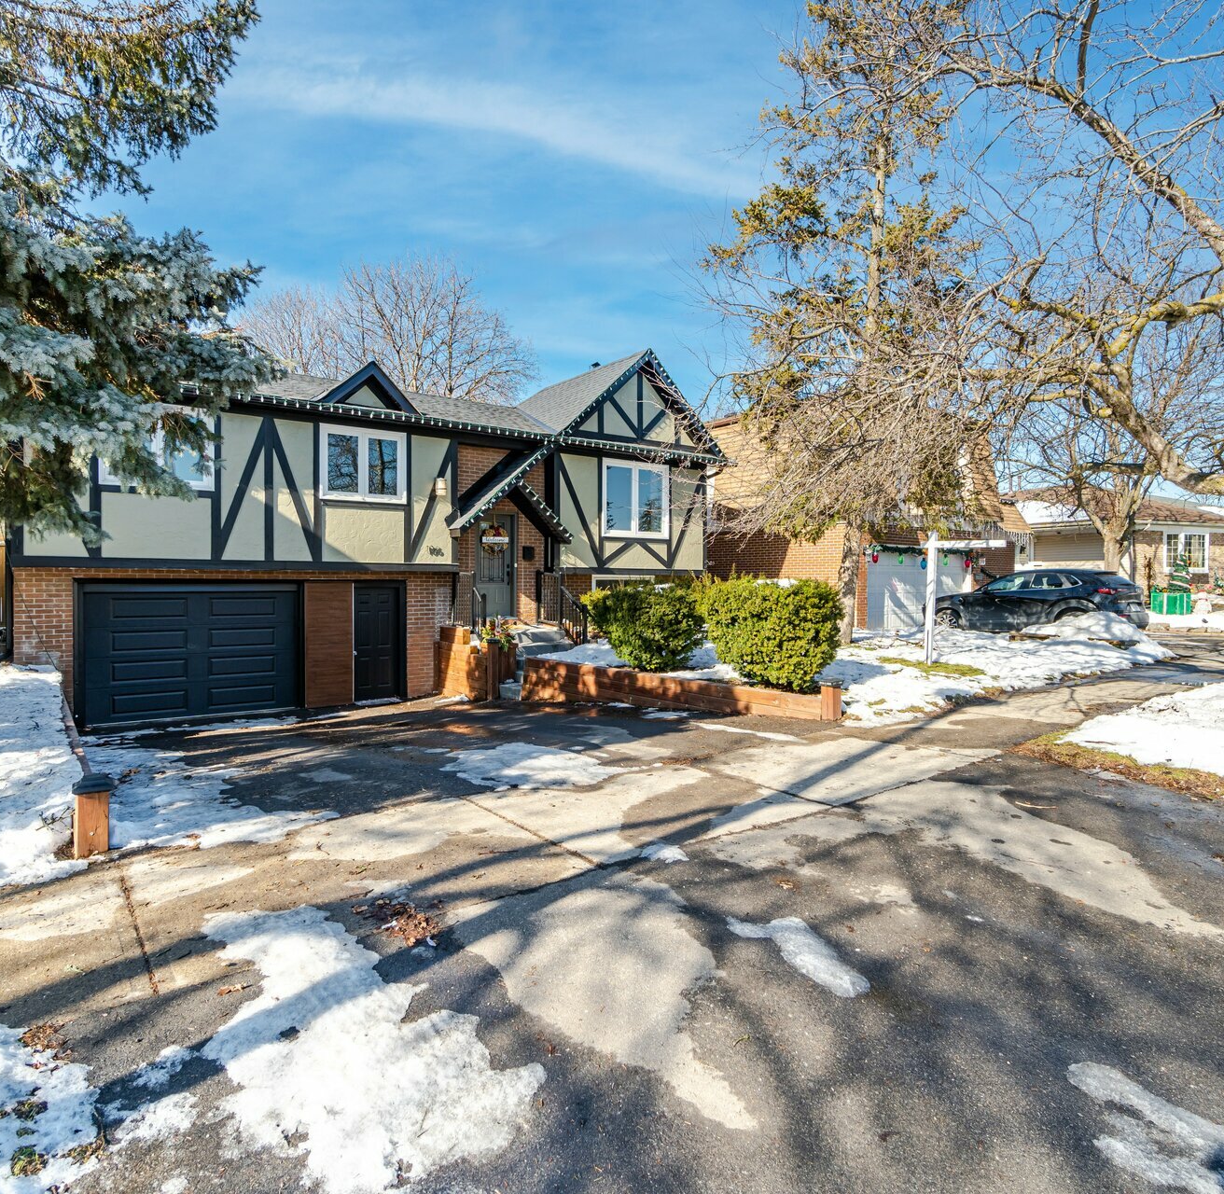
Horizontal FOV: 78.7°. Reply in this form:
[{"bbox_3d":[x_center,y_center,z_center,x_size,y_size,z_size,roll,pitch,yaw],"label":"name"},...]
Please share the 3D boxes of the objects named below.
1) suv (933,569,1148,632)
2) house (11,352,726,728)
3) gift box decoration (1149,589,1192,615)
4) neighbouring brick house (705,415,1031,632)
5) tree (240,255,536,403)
[{"bbox_3d":[9.409,0.143,16.963,1.830,1.560,4.420,-1,1,-35],"label":"suv"},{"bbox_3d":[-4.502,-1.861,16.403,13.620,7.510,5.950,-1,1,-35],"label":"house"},{"bbox_3d":[16.855,0.148,22.500,0.720,0.740,0.720,0,1,-22],"label":"gift box decoration"},{"bbox_3d":[7.482,-2.555,24.901,9.200,6.600,9.200,-1,1,-35],"label":"neighbouring brick house"},{"bbox_3d":[-8.358,-5.935,27.907,11.000,13.860,11.000,0,1,0],"label":"tree"}]

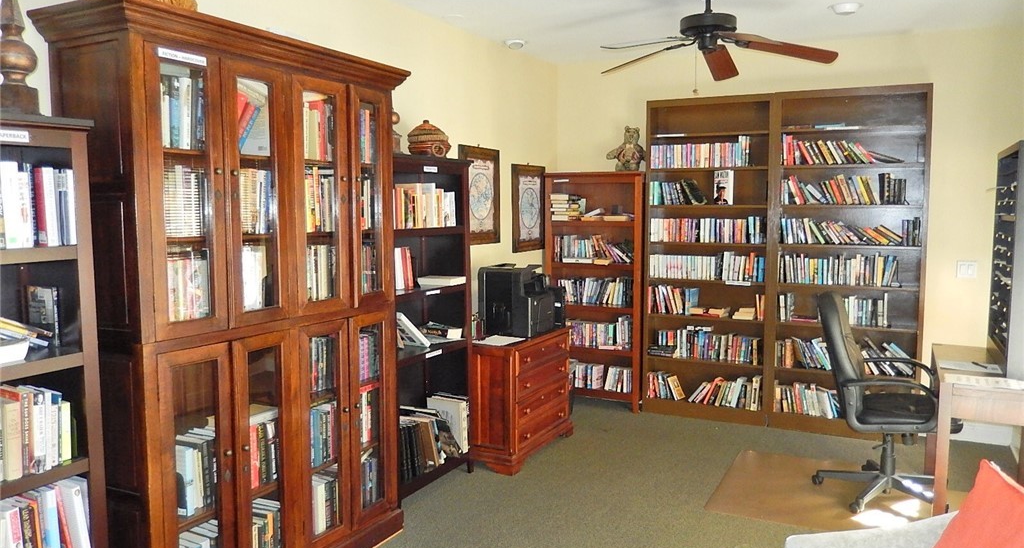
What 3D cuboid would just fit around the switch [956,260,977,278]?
[{"bbox_3d":[3.006,-0.026,4.883,0.116,0.113,0.015,3,6,27],"label":"switch"}]

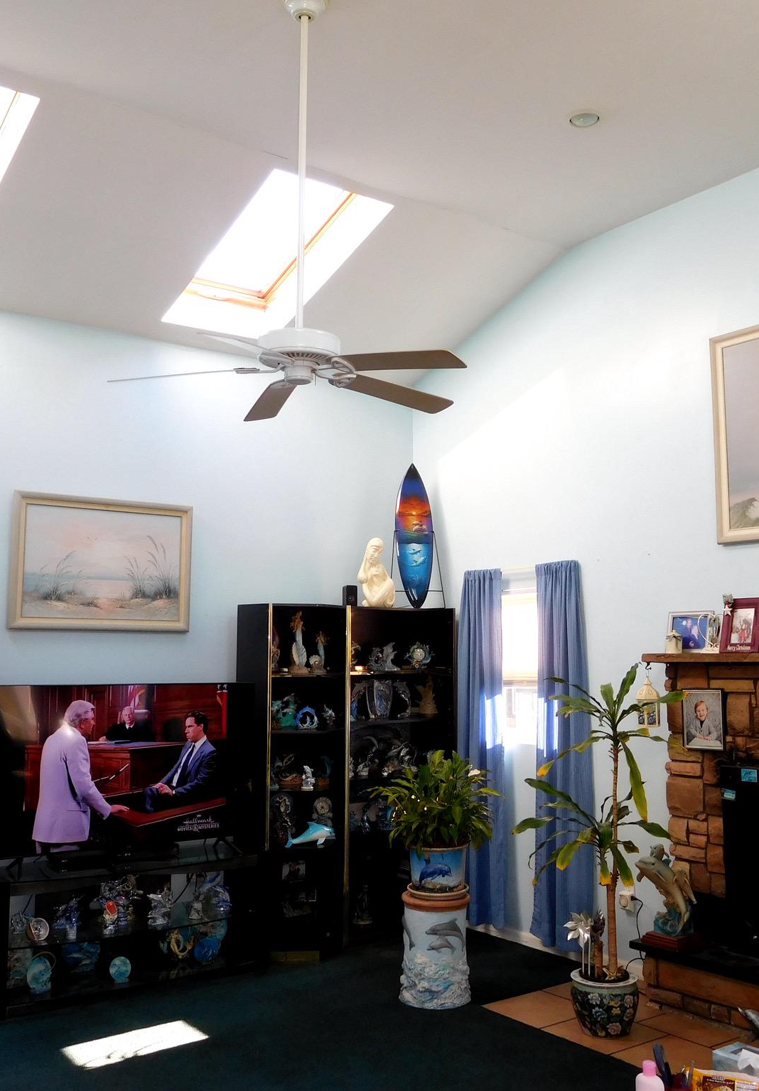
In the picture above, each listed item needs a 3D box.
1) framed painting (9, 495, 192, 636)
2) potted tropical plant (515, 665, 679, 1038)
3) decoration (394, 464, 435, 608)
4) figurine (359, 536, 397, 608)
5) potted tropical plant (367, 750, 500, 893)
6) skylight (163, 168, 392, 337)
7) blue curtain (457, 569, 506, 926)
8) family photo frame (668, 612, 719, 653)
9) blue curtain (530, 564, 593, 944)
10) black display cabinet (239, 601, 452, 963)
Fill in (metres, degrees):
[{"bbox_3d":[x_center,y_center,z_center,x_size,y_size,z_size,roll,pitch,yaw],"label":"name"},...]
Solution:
[{"bbox_3d":[-1.468,0.105,5.657,1.013,0.704,0.038,5,-8,-38],"label":"framed painting"},{"bbox_3d":[0.961,1.338,4.714,0.713,1.577,0.626,-1,-6,11],"label":"potted tropical plant"},{"bbox_3d":[0.211,-0.061,6.460,0.232,0.864,0.130,0,-6,2],"label":"decoration"},{"bbox_3d":[-0.013,0.178,6.504,0.240,0.425,0.220,2,-6,-18],"label":"figurine"},{"bbox_3d":[0.246,1.312,5.105,0.616,0.632,0.562,-1,-6,3],"label":"potted tropical plant"},{"bbox_3d":[-0.568,-1.546,5.632,0.729,0.130,1.172,5,-32,-38],"label":"skylight"},{"bbox_3d":[0.626,1.194,6.318,0.081,2.079,0.335,5,-8,-38],"label":"blue curtain"},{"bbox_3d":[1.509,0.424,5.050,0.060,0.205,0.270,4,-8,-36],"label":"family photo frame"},{"bbox_3d":[0.990,1.109,5.769,0.100,2.040,0.390,4,-8,-36],"label":"blue curtain"},{"bbox_3d":[-0.185,1.351,6.323,1.290,1.952,0.430,4,-8,-36],"label":"black display cabinet"}]

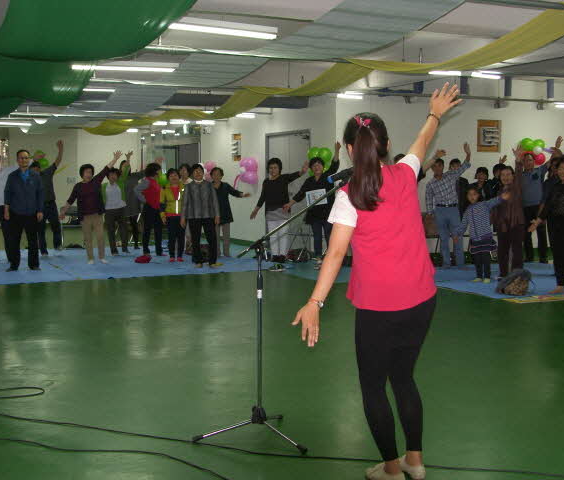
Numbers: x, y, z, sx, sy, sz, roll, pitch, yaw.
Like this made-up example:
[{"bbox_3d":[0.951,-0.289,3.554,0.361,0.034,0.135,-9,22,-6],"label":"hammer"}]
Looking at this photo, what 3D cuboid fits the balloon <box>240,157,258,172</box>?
[{"bbox_3d":[-0.648,-1.510,16.600,0.320,0.280,0.290,0,4,-2],"label":"balloon"}]

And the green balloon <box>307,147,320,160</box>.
[{"bbox_3d":[0.545,-1.497,14.400,0.235,0.250,0.235,0,4,2],"label":"green balloon"}]

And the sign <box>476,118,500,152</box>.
[{"bbox_3d":[3.785,-1.898,15.200,0.500,0.590,0.050,-2,5,-24],"label":"sign"}]

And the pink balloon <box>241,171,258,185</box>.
[{"bbox_3d":[-0.648,-1.247,16.600,0.320,0.260,0.290,0,4,-2],"label":"pink balloon"}]

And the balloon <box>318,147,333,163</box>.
[{"bbox_3d":[0.753,-1.488,14.400,0.235,0.250,0.235,0,4,3],"label":"balloon"}]

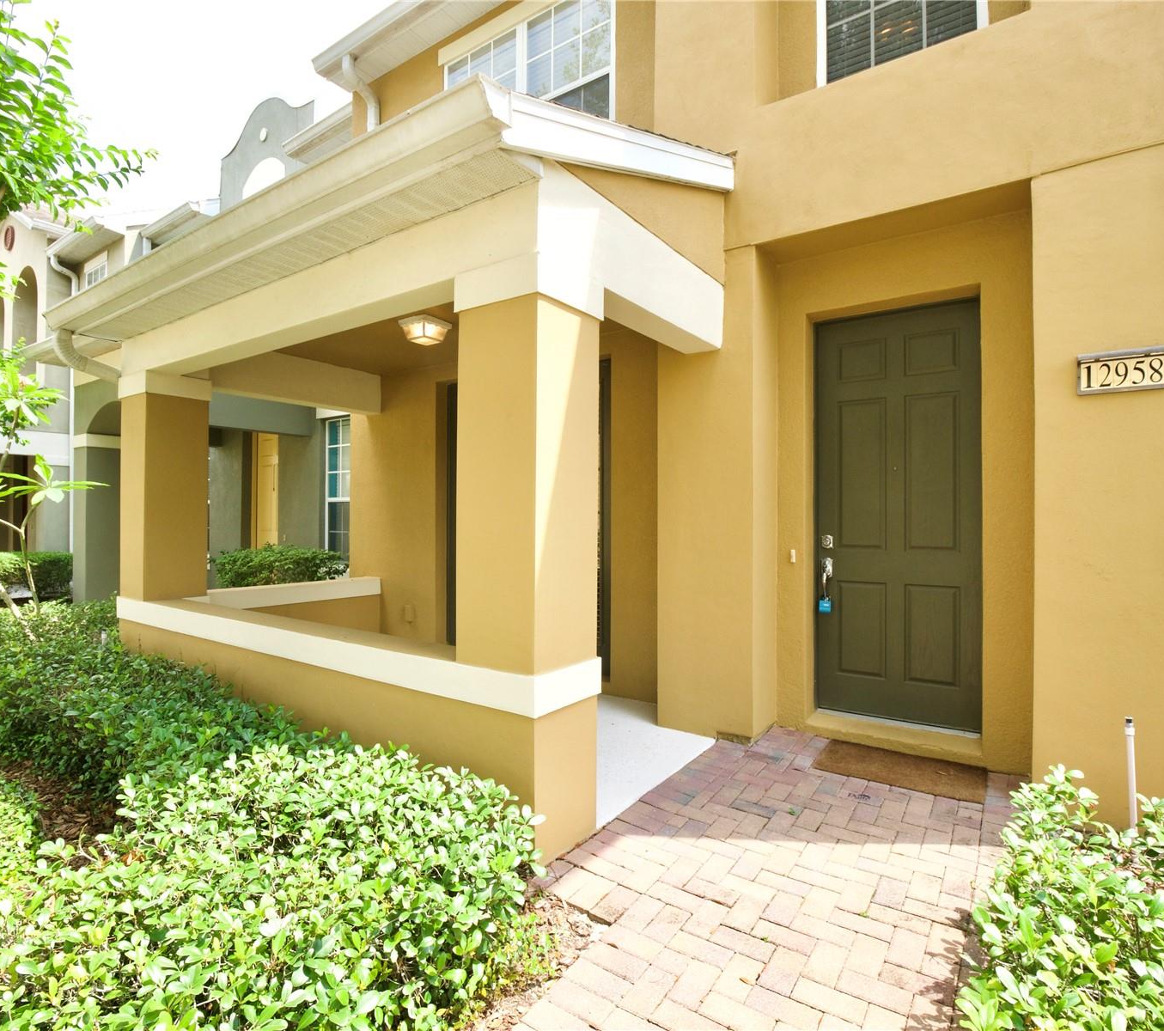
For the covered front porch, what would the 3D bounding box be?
[{"bbox_3d":[-1.348,-0.385,4.170,4.180,3.450,2.390,0,0,35],"label":"covered front porch"}]

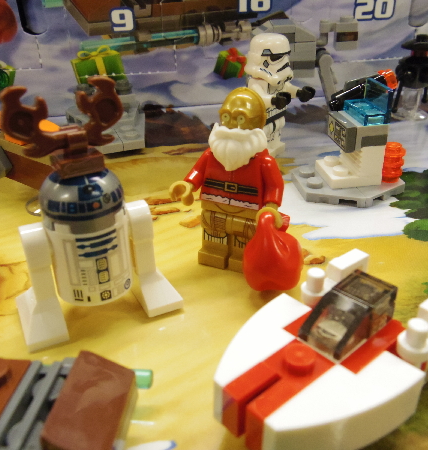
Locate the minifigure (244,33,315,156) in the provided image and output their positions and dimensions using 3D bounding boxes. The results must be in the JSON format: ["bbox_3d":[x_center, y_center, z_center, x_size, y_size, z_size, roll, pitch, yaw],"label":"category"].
[{"bbox_3d":[0.022,-0.044,0.167,0.023,0.042,0.024,19,35,33],"label":"minifigure"}]

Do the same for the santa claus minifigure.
[{"bbox_3d":[0.005,-0.009,0.106,0.025,0.042,0.016,13,32,25],"label":"santa claus minifigure"}]

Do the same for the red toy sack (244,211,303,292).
[{"bbox_3d":[0.013,0.006,0.102,0.014,0.019,0.012,13,32,25],"label":"red toy sack"}]

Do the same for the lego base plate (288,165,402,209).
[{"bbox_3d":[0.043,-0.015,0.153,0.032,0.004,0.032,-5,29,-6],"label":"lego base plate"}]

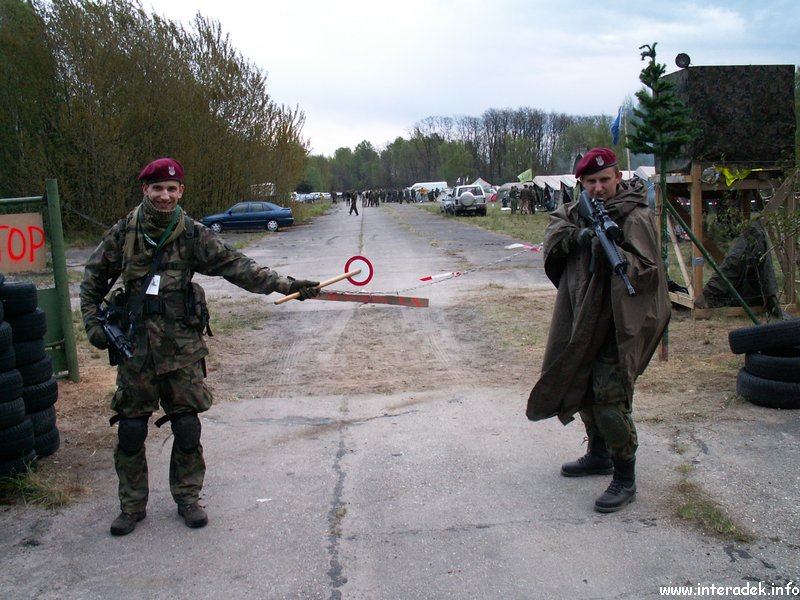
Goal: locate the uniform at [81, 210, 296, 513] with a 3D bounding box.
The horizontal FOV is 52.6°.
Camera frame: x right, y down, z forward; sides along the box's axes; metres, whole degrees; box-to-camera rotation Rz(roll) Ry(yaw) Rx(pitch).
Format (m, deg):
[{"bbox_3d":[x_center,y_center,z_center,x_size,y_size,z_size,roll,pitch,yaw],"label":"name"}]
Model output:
[{"bbox_3d":[-1.037,0.319,4.004,1.030,1.500,0.430,-3,8,-9],"label":"uniform"}]

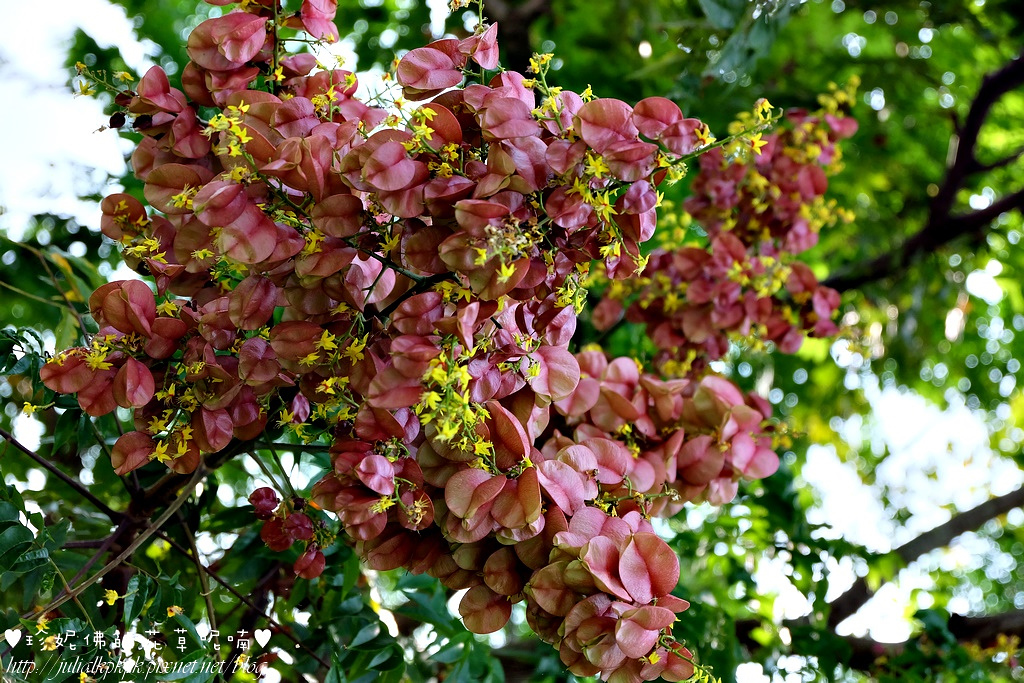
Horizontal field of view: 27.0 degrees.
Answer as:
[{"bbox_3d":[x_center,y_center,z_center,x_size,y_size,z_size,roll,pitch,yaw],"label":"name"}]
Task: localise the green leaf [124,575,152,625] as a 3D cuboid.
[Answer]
[{"bbox_3d":[-0.298,0.206,1.700,0.022,0.043,0.011,12,-12,6],"label":"green leaf"}]

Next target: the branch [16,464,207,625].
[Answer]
[{"bbox_3d":[-0.319,0.166,1.710,0.210,0.028,0.030,-41,-6,-15],"label":"branch"}]

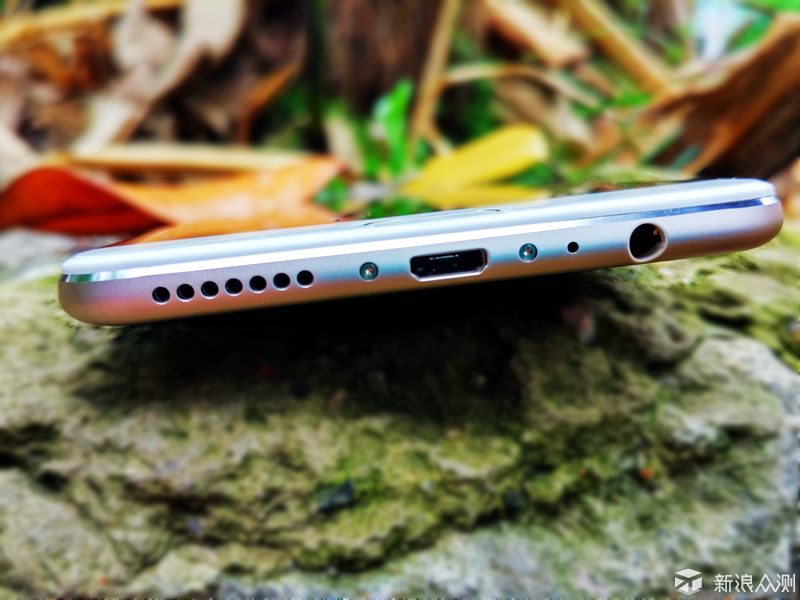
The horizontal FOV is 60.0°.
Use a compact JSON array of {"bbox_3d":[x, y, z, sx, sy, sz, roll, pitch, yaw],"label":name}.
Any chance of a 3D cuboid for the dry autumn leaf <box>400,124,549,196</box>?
[{"bbox_3d":[0.029,-0.054,0.265,0.056,0.014,0.027,-22,16,-7],"label":"dry autumn leaf"}]

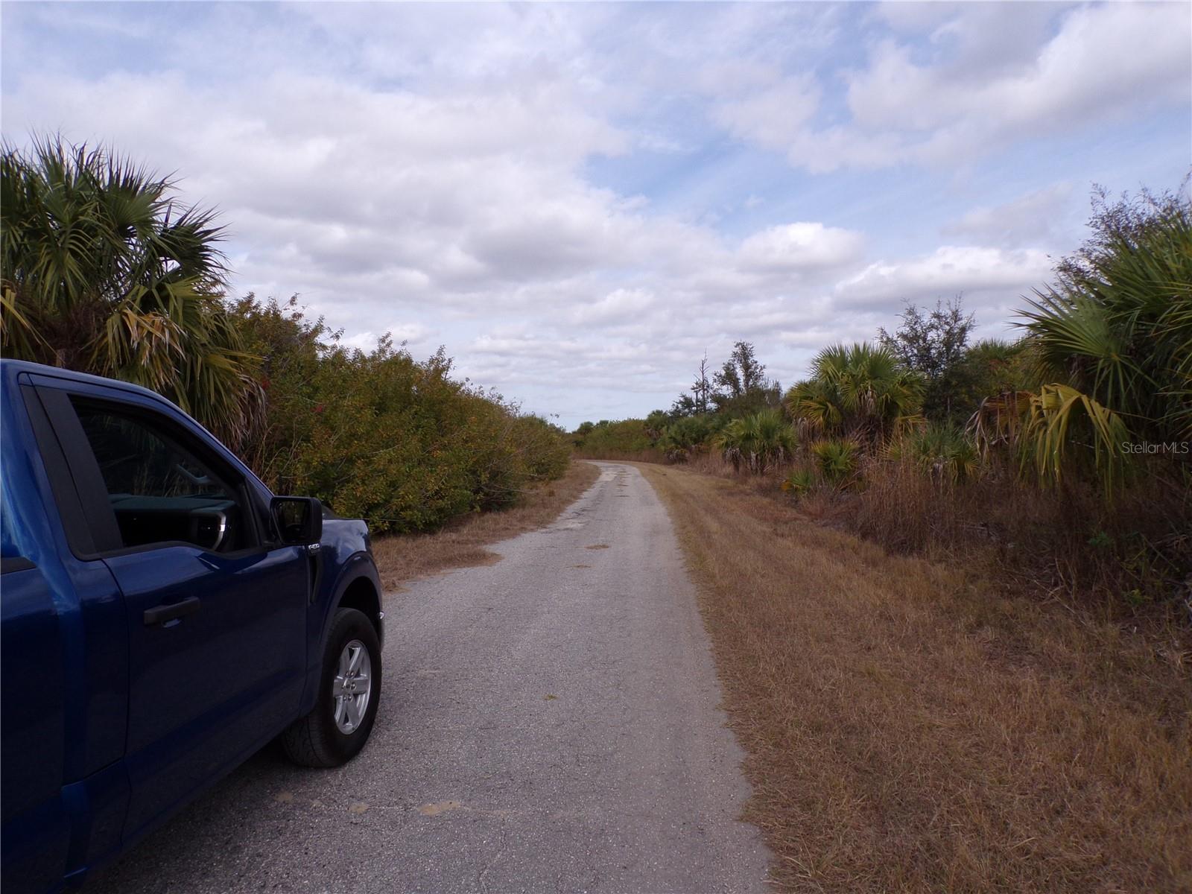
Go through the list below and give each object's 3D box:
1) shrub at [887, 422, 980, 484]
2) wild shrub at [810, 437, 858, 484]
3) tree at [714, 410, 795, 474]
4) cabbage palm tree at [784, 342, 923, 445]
[{"bbox_3d":[8.782,0.206,21.500,2.390,1.670,2.100,0,0,0],"label":"shrub"},{"bbox_3d":[7.629,0.463,26.500,1.540,1.540,1.450,0,0,0],"label":"wild shrub"},{"bbox_3d":[7.087,-0.229,37.000,3.580,2.880,3.100,0,0,0],"label":"tree"},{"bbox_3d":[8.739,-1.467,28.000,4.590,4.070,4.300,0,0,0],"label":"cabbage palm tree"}]

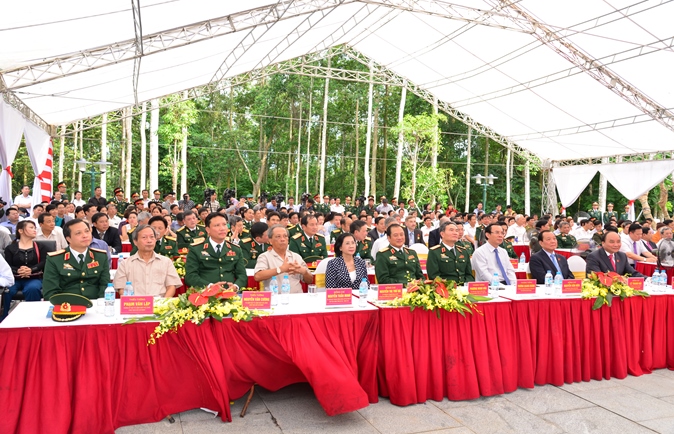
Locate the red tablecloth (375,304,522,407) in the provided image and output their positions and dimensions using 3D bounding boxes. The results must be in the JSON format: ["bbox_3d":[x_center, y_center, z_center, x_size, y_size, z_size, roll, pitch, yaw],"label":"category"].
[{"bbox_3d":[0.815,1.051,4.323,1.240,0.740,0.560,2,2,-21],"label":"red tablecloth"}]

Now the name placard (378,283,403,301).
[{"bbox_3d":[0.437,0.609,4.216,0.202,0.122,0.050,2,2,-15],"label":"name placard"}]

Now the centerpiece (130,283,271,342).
[{"bbox_3d":[-0.904,0.590,3.500,0.860,0.340,0.380,2,2,-21],"label":"centerpiece"}]

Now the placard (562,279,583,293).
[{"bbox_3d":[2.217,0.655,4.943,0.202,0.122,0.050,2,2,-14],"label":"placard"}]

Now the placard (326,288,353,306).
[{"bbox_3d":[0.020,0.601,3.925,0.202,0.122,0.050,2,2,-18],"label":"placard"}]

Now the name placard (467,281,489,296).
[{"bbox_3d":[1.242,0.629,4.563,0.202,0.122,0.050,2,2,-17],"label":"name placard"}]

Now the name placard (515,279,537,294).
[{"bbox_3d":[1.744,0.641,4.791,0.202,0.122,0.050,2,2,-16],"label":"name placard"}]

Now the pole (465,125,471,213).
[{"bbox_3d":[6.275,-1.653,24.967,0.200,5.400,0.200,2,2,-21],"label":"pole"}]

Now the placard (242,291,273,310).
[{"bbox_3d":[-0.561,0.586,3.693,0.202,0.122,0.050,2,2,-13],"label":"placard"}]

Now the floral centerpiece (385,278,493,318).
[{"bbox_3d":[0.835,0.624,4.221,0.840,0.290,0.370,2,2,-21],"label":"floral centerpiece"}]

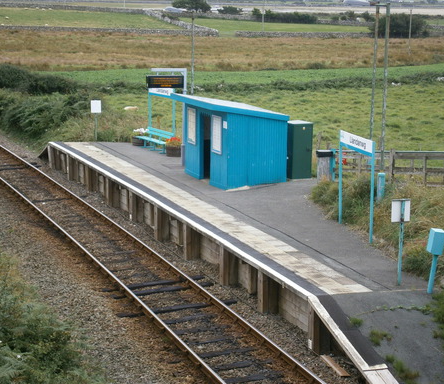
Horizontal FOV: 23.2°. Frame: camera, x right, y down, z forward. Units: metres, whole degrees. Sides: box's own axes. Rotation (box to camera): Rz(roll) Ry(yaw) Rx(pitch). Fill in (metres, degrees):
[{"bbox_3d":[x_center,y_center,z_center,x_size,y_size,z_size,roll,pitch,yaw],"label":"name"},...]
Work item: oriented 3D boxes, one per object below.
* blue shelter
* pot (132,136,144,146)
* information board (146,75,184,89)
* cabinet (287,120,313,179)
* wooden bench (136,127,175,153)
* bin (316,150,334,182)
[{"bbox_3d":[0.199,-1.545,31.135,2.388,2.378,3.036,-5,12,-24],"label":"blue shelter"},{"bbox_3d":[-2.786,-1.777,37.572,0.627,0.304,0.627,0,11,0],"label":"pot"},{"bbox_3d":[-1.708,-3.372,33.053,1.133,0.380,0.202,1,11,6],"label":"information board"},{"bbox_3d":[2.147,-1.226,31.157,0.627,1.575,0.779,-5,12,-24],"label":"cabinet"},{"bbox_3d":[-2.235,-1.716,36.211,0.546,0.719,1.984,-6,13,-27],"label":"wooden bench"},{"bbox_3d":[2.905,-0.710,30.560,0.466,0.921,0.466,-5,12,-24],"label":"bin"}]

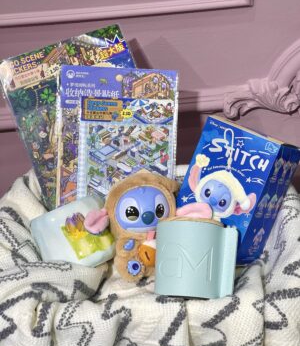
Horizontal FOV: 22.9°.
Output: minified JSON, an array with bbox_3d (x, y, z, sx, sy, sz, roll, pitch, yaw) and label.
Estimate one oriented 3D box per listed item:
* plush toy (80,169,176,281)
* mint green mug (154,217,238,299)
[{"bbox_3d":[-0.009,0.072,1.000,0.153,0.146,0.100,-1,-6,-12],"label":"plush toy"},{"bbox_3d":[0.059,0.109,0.941,0.103,0.099,0.084,5,-8,-7],"label":"mint green mug"}]

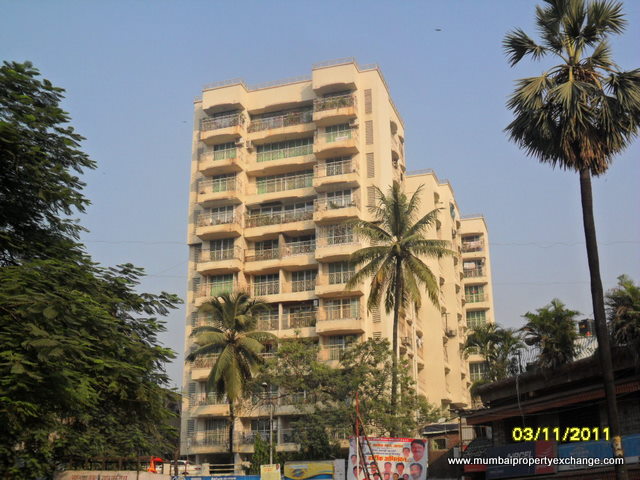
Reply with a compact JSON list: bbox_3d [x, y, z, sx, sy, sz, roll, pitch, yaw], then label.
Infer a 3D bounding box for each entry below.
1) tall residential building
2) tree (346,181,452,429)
[{"bbox_3d":[4.267,7.244,80.753,22.800,36.200,36.500,-6,-18,16],"label":"tall residential building"},{"bbox_3d":[4.691,5.663,46.137,6.227,19.335,5.916,-3,-17,5],"label":"tree"}]

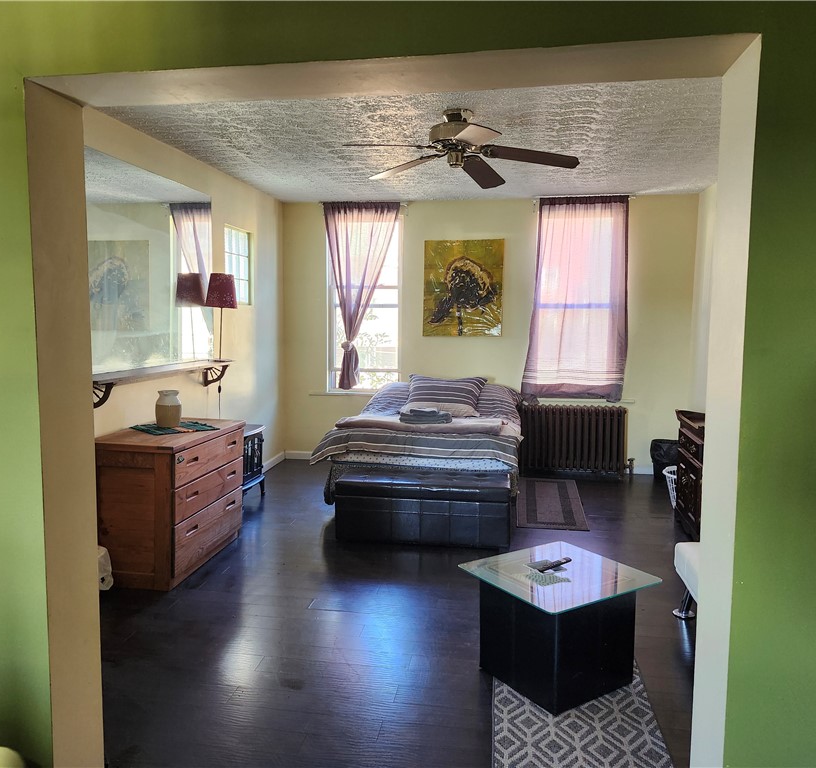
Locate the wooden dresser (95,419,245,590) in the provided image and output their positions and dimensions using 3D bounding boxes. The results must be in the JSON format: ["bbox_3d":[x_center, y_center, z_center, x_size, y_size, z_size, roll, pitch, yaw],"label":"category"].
[{"bbox_3d":[-1.408,0.657,4.009,0.556,0.753,0.910,1,5,9],"label":"wooden dresser"}]

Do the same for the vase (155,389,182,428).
[{"bbox_3d":[-1.493,0.149,4.238,0.157,0.236,0.157,1,5,10],"label":"vase"}]

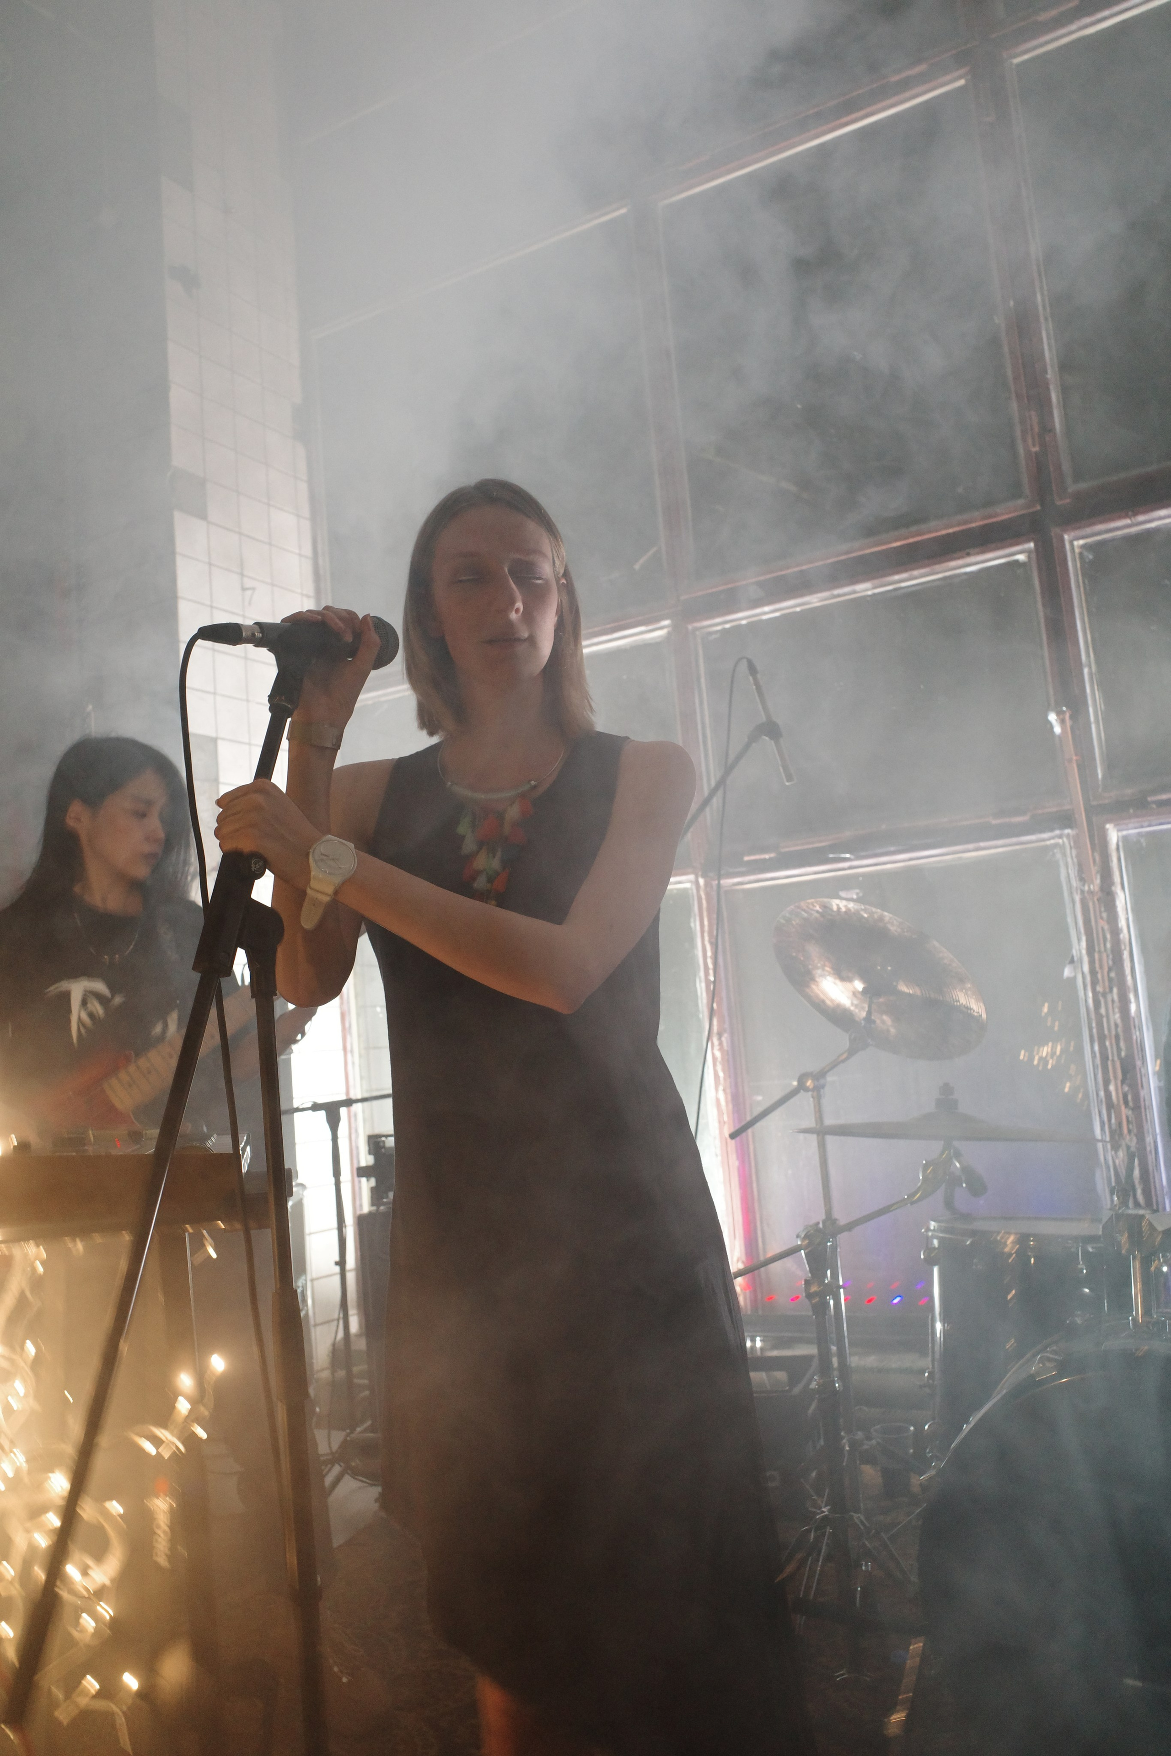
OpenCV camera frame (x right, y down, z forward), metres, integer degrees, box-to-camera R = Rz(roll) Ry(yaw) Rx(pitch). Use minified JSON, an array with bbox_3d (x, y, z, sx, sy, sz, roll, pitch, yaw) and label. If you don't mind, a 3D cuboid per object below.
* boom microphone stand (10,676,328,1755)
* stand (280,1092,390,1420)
[{"bbox_3d":[-0.273,0.487,1.158,0.580,1.437,0.520,1,-10,-36],"label":"boom microphone stand"},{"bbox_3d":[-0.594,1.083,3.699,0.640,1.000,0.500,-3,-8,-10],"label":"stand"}]

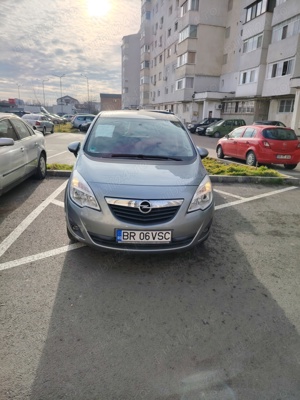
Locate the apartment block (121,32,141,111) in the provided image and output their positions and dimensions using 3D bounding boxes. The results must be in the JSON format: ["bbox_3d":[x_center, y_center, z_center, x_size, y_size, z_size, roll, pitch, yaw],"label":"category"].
[{"bbox_3d":[-2.926,-32.868,78.455,9.000,21.500,11.000,-2,17,-13],"label":"apartment block"}]

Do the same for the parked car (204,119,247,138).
[{"bbox_3d":[7.554,-7.128,27.672,3.520,1.660,1.620,-1,17,-11],"label":"parked car"}]

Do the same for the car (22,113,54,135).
[{"bbox_3d":[-8.413,-5.644,20.647,1.740,1.430,4.500,0,17,-8],"label":"car"}]

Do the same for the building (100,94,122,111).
[{"bbox_3d":[-10.238,-27.965,84.677,8.500,8.000,8.000,0,17,-8],"label":"building"}]

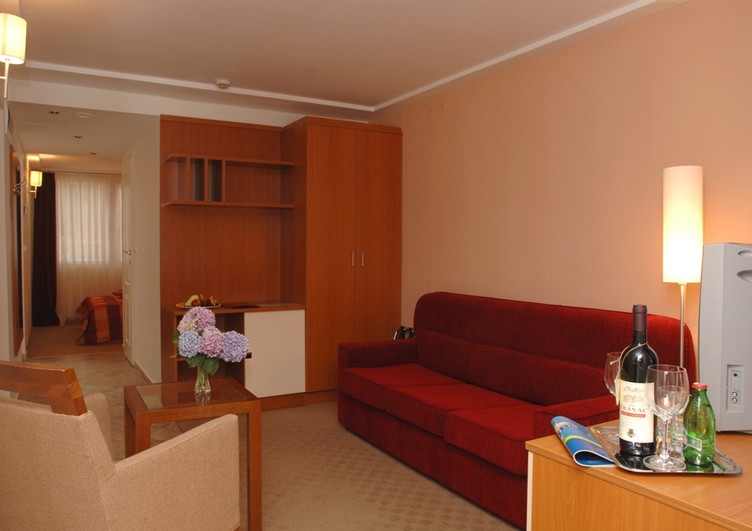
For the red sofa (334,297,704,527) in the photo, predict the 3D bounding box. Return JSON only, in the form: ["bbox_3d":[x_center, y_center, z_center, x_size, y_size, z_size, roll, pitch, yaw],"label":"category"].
[{"bbox_3d":[0.577,0.645,3.063,0.810,0.850,1.860,-2,3,-32],"label":"red sofa"}]

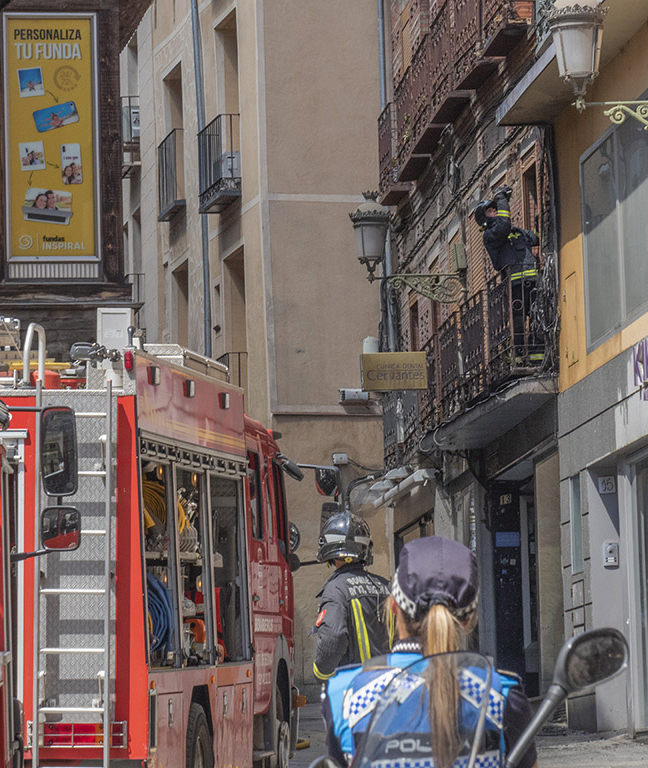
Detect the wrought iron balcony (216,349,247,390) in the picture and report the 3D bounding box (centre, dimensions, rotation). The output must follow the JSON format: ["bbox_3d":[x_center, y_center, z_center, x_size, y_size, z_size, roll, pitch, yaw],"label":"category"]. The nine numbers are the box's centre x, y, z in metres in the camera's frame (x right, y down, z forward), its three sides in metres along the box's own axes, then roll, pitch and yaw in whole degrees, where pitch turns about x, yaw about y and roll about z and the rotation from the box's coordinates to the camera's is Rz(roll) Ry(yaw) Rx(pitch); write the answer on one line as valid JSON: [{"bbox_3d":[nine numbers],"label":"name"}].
[{"bbox_3d":[-1.269,0.211,55.016,0.280,1.070,1.570,0,-6,-13],"label":"wrought iron balcony"}]

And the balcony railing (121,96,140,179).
[{"bbox_3d":[-3.062,-3.835,64.578,0.290,1.100,1.000,0,-7,-12],"label":"balcony railing"}]

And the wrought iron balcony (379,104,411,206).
[{"bbox_3d":[0.907,-2.866,51.670,0.290,1.060,1.280,-1,-6,-5],"label":"wrought iron balcony"}]

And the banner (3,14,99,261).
[{"bbox_3d":[-2.397,-2.173,36.500,0.830,2.160,0.070,0,-7,-10],"label":"banner"}]

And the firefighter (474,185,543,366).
[{"bbox_3d":[1.889,-1.057,41.500,0.500,1.750,0.570,-8,-9,44],"label":"firefighter"}]

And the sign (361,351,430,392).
[{"bbox_3d":[0.781,-0.133,45.900,0.720,0.400,0.130,-1,-6,-5],"label":"sign"}]

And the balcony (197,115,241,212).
[{"bbox_3d":[-1.378,-2.943,55.447,0.280,1.070,1.570,0,-6,-13],"label":"balcony"}]

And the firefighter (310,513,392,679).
[{"bbox_3d":[0.191,1.518,19.500,0.560,1.830,0.430,2,-7,-30],"label":"firefighter"}]

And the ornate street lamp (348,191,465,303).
[{"bbox_3d":[0.933,-1.517,46.026,1.270,1.190,0.460,-1,-6,-5],"label":"ornate street lamp"}]

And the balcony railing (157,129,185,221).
[{"bbox_3d":[-2.204,-3.030,60.050,0.170,1.100,1.380,0,-7,-12],"label":"balcony railing"}]

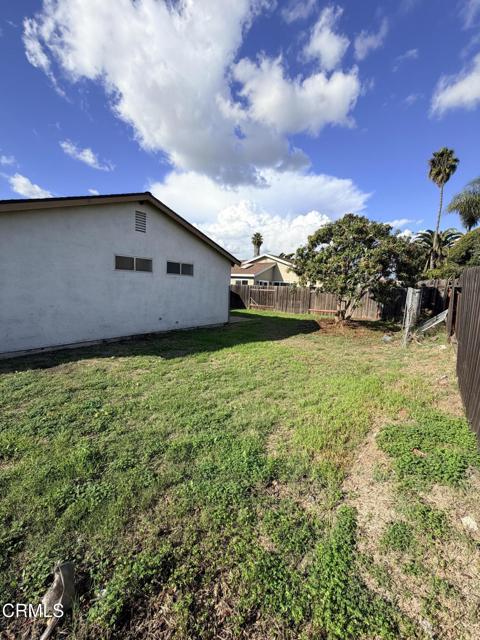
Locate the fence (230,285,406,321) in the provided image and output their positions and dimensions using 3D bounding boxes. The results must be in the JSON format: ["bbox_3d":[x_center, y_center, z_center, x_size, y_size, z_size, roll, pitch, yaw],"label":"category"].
[{"bbox_3d":[3.920,-1.370,17.550,12.700,1.760,0.150,8,9,42],"label":"fence"}]

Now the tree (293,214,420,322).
[{"bbox_3d":[5.580,-2.519,12.860,5.900,5.273,5.600,5,8,23],"label":"tree"}]

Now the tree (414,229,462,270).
[{"bbox_3d":[20.952,-5.311,27.016,4.400,8.287,4.400,7,9,37],"label":"tree"}]

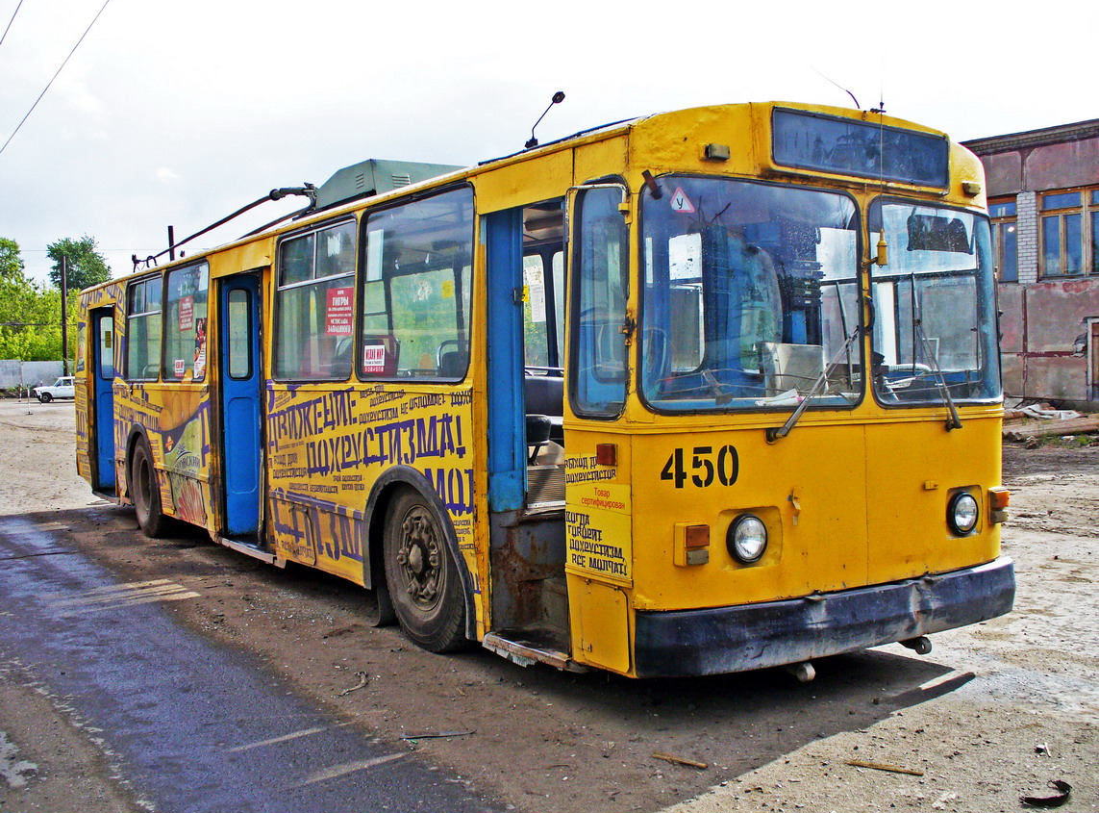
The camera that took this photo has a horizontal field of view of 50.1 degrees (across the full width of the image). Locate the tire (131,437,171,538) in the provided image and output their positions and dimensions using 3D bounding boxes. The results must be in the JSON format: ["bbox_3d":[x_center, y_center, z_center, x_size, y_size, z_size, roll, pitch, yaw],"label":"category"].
[{"bbox_3d":[-3.916,0.780,11.809,0.280,1.040,1.040,-1,2,-32],"label":"tire"}]

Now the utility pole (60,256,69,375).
[{"bbox_3d":[-34.200,-5.700,83.000,0.280,9.900,0.280,-1,1,-17],"label":"utility pole"}]

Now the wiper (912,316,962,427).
[{"bbox_3d":[1.819,-0.149,5.532,0.080,0.580,0.070,-31,16,-28],"label":"wiper"}]

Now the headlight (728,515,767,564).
[{"bbox_3d":[0.829,0.554,5.014,0.200,0.200,0.080,-1,2,-32],"label":"headlight"}]

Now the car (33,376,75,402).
[{"bbox_3d":[-30.060,-1.009,72.500,3.800,1.600,1.680,-1,1,-20],"label":"car"}]

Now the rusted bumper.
[{"bbox_3d":[1.430,0.951,5.365,2.440,0.270,0.250,-1,2,-32],"label":"rusted bumper"}]

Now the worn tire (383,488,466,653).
[{"bbox_3d":[-0.587,0.839,6.620,0.280,1.040,1.040,-1,2,-32],"label":"worn tire"}]

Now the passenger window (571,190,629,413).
[{"bbox_3d":[0.201,-0.441,4.917,0.050,0.945,0.420,-1,2,-32],"label":"passenger window"}]

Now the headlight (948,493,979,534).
[{"bbox_3d":[2.017,0.531,5.770,0.200,0.200,0.080,-1,2,-32],"label":"headlight"}]

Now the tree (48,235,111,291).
[{"bbox_3d":[-41.230,-8.179,103.000,5.600,13.500,5.600,-1,1,-23],"label":"tree"}]

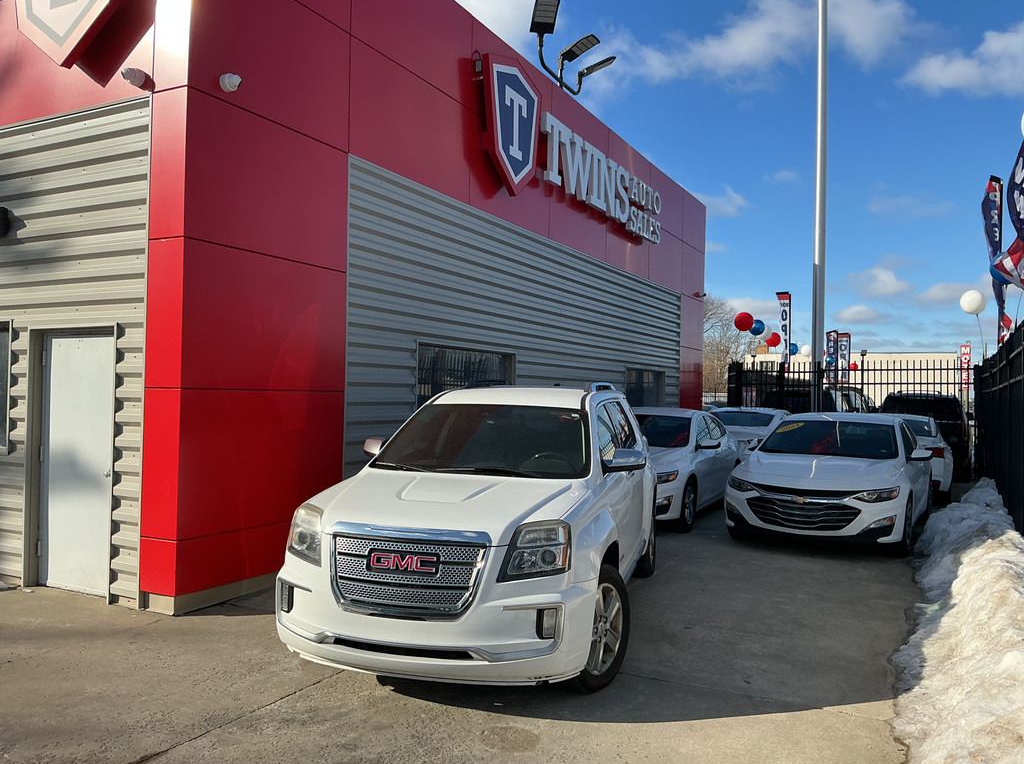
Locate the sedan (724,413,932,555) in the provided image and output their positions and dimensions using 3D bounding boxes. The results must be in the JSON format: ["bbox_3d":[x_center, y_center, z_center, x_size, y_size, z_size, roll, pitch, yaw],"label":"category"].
[{"bbox_3d":[4.201,1.130,10.804,1.860,1.460,4.930,0,-1,30],"label":"sedan"}]

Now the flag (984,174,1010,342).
[{"bbox_3d":[6.860,-1.720,12.150,0.550,2.450,0.170,2,-1,-36],"label":"flag"}]

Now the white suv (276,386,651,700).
[{"bbox_3d":[0.015,0.895,6.486,1.860,1.700,4.700,1,-1,15],"label":"white suv"}]

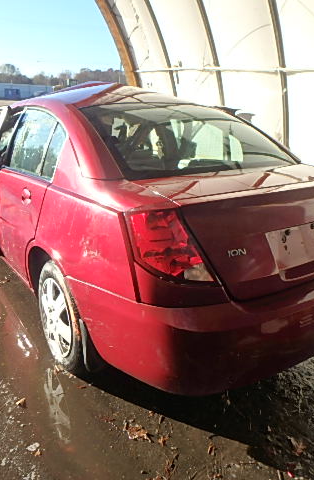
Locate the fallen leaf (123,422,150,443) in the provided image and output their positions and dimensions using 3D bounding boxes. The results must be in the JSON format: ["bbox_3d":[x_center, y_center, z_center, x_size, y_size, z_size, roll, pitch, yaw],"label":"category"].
[{"bbox_3d":[-0.086,0.872,1.769,0.137,0.030,0.099,4,20,6],"label":"fallen leaf"}]

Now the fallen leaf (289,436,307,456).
[{"bbox_3d":[0.630,0.913,1.721,0.071,0.025,0.106,2,20,2],"label":"fallen leaf"}]

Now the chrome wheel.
[{"bbox_3d":[-0.498,0.410,2.175,0.170,0.445,0.445,-11,24,-32],"label":"chrome wheel"}]

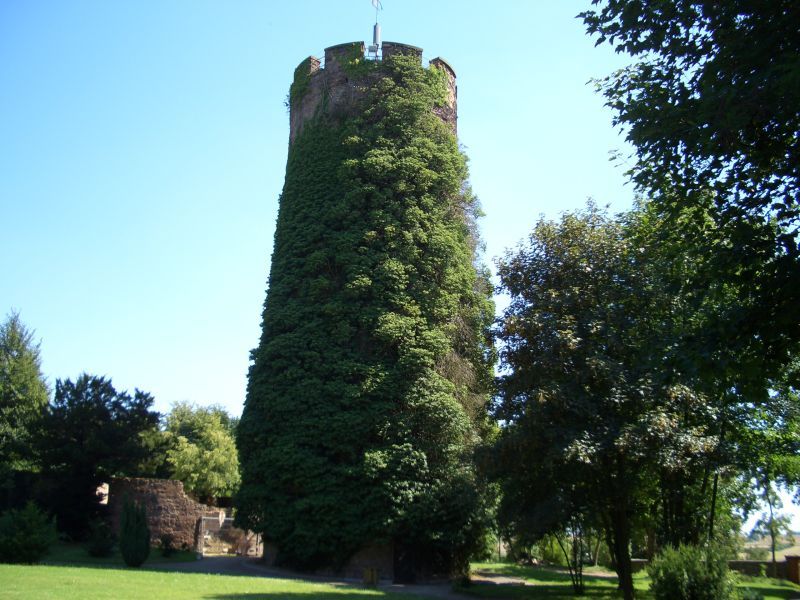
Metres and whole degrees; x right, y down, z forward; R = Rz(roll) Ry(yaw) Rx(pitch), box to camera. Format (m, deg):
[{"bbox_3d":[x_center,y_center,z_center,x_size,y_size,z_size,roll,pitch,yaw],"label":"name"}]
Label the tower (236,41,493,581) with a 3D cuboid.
[{"bbox_3d":[-1.442,0.676,41.612,12.180,25.830,11.860,0,-16,0],"label":"tower"}]

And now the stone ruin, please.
[{"bbox_3d":[-12.230,12.368,46.289,8.850,4.390,1.400,2,-16,-7],"label":"stone ruin"}]

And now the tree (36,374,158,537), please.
[{"bbox_3d":[-16.410,8.492,43.880,6.620,9.030,6.290,0,-16,0],"label":"tree"}]

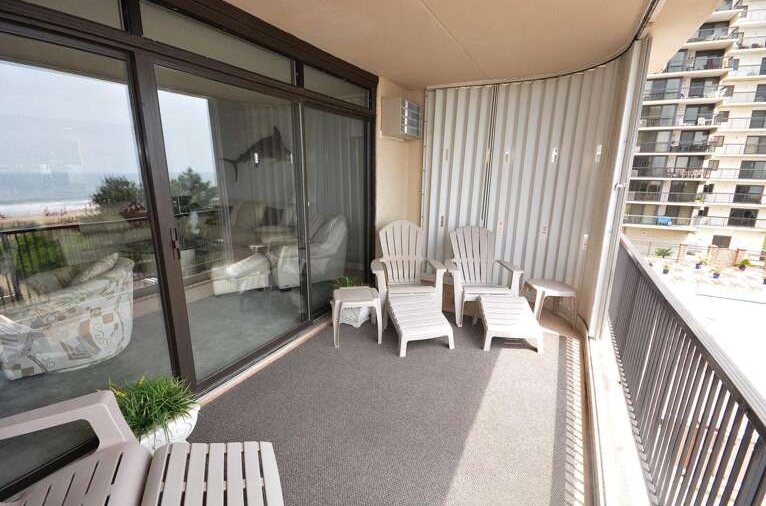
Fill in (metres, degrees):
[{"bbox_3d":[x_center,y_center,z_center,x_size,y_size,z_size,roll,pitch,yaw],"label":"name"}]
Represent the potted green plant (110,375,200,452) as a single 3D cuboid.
[{"bbox_3d":[-1.275,0.927,1.773,0.340,0.390,0.380,8,16,28],"label":"potted green plant"}]

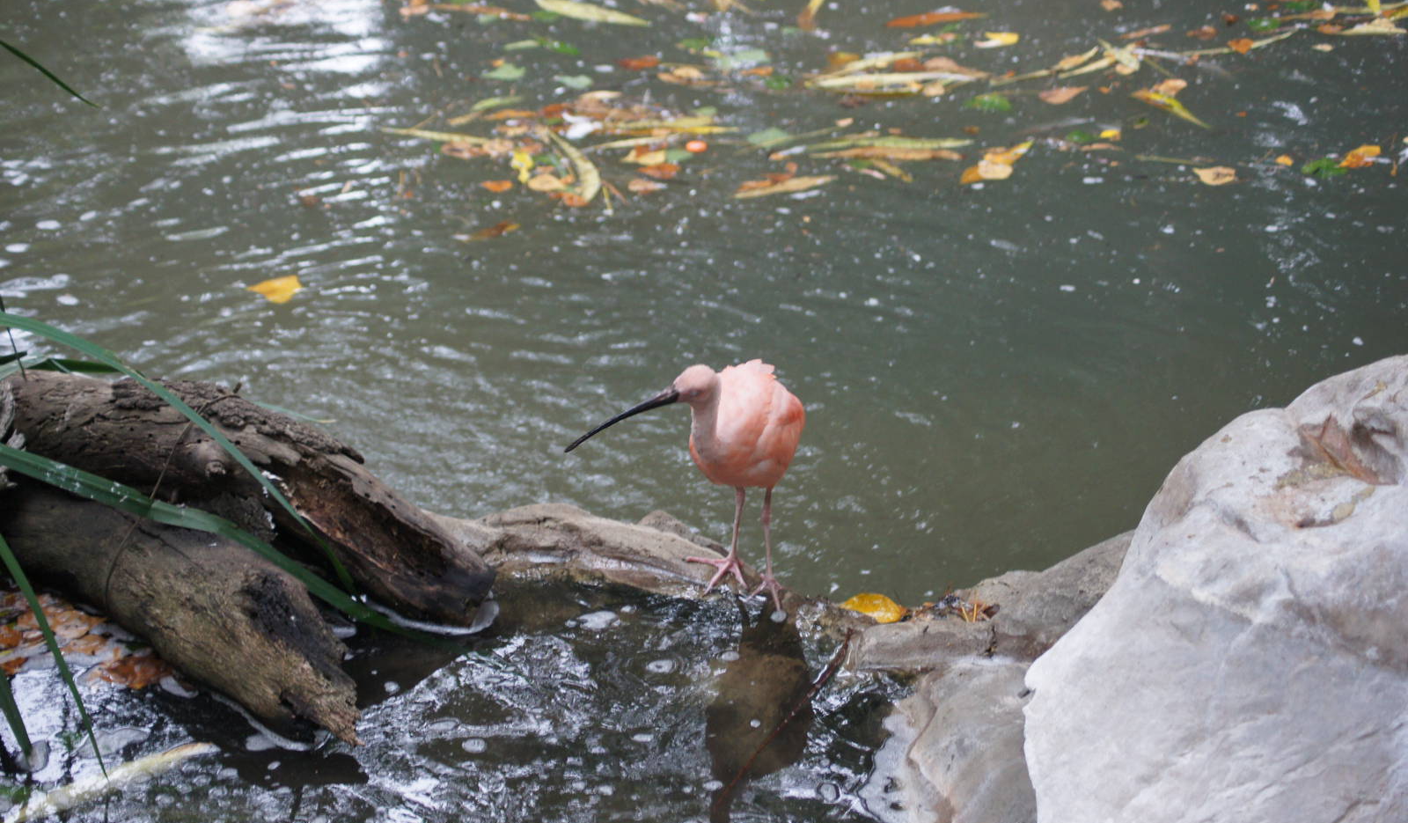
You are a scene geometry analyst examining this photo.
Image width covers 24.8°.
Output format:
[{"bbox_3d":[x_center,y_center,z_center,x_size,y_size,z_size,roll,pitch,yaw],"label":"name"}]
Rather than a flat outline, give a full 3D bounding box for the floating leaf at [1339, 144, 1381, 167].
[{"bbox_3d":[0.984,-0.385,4.793,0.033,0.013,0.108,17,31,32],"label":"floating leaf"}]

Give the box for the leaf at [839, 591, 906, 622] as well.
[{"bbox_3d":[0.197,0.225,3.693,0.071,0.018,0.045,10,31,17],"label":"leaf"}]

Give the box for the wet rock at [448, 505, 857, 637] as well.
[{"bbox_3d":[-0.058,0.192,3.570,0.460,0.115,0.190,5,26,11],"label":"wet rock"}]

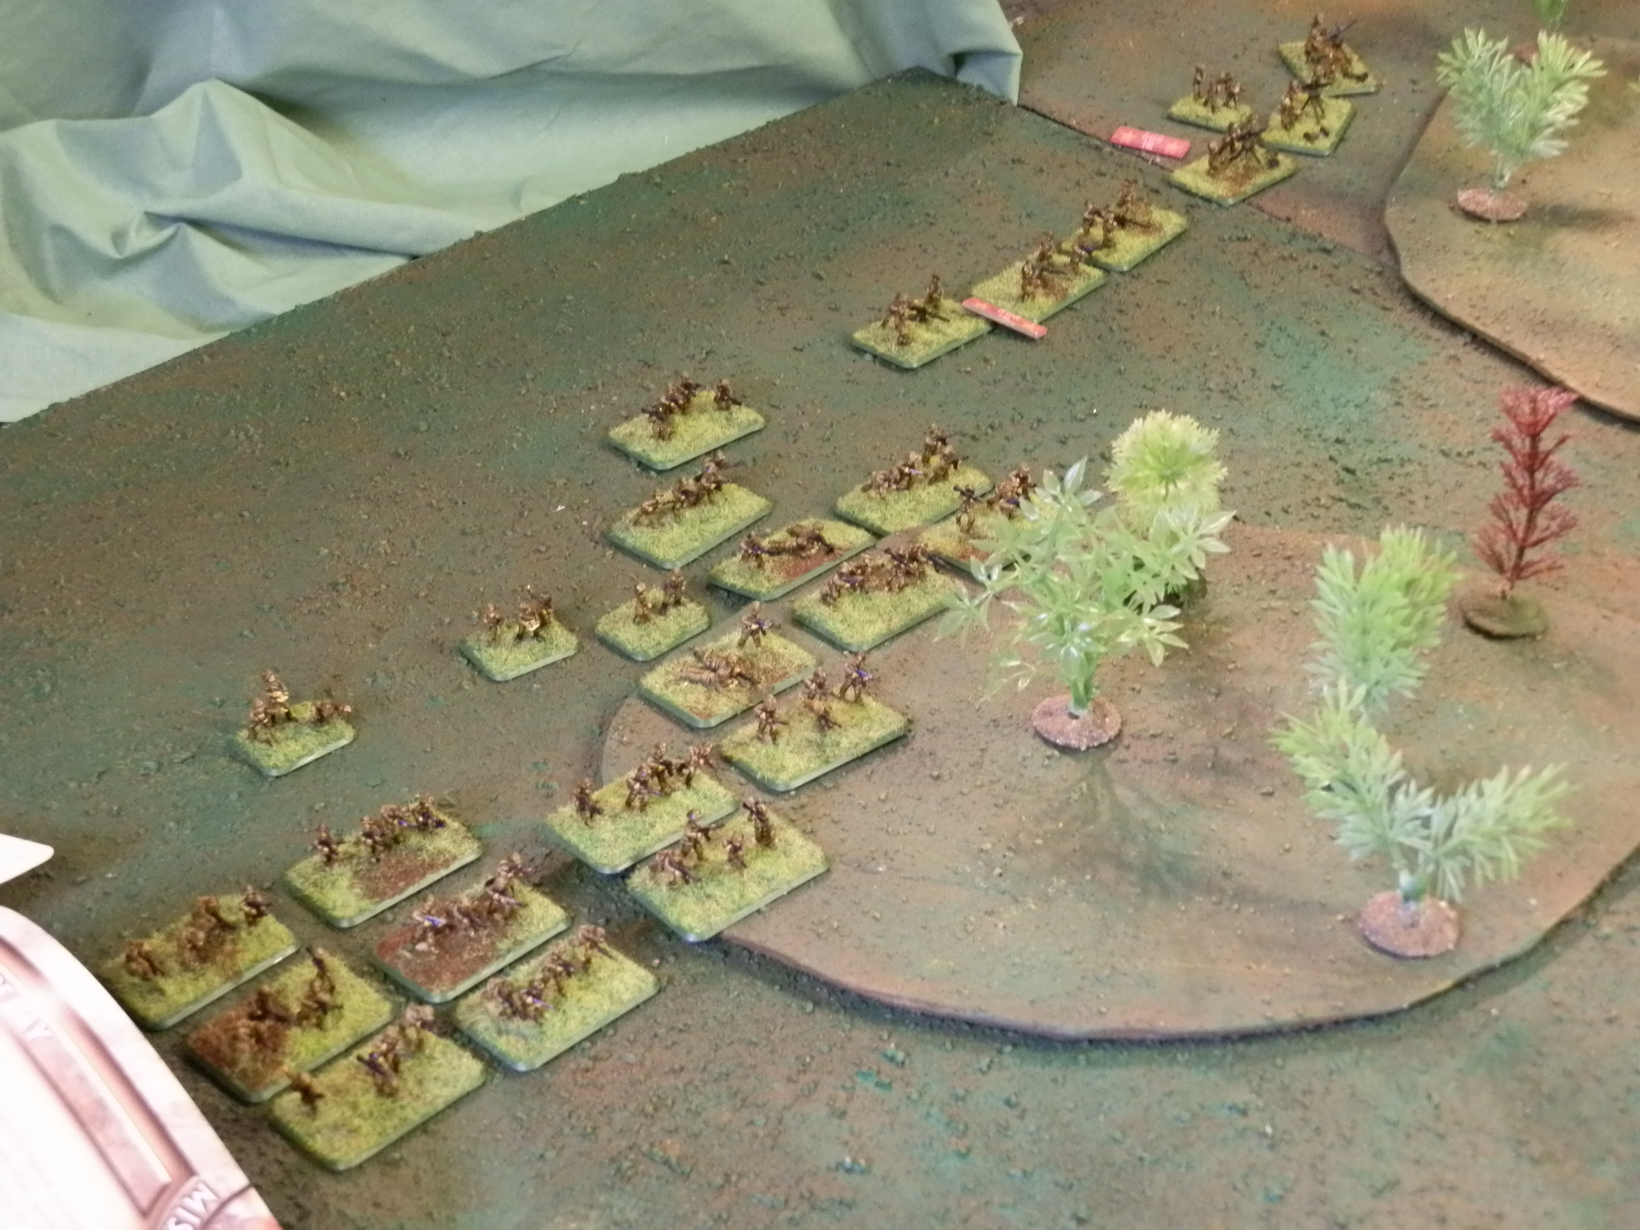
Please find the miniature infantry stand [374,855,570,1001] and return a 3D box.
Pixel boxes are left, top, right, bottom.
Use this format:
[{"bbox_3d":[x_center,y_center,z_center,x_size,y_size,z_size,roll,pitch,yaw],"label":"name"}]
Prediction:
[{"bbox_3d":[-0.096,0.080,0.787,0.050,0.021,0.032,-30,44,-35],"label":"miniature infantry stand"}]

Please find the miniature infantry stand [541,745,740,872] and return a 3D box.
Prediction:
[{"bbox_3d":[-0.051,0.049,0.815,0.050,0.019,0.033,-27,40,-32],"label":"miniature infantry stand"}]

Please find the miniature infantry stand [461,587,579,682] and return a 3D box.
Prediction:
[{"bbox_3d":[-0.094,0.002,0.898,0.032,0.020,0.025,-23,40,-28],"label":"miniature infantry stand"}]

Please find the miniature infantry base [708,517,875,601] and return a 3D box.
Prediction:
[{"bbox_3d":[-0.010,-0.023,0.928,0.050,0.015,0.033,-30,31,-32],"label":"miniature infantry base"}]

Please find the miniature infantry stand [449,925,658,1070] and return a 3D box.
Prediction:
[{"bbox_3d":[-0.070,0.095,0.757,0.050,0.018,0.033,-29,41,-34],"label":"miniature infantry stand"}]

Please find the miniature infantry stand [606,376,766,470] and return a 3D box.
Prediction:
[{"bbox_3d":[-0.046,-0.072,1.002,0.050,0.020,0.032,-27,42,-31],"label":"miniature infantry stand"}]

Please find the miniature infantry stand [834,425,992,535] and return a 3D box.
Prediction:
[{"bbox_3d":[0.032,-0.047,0.965,0.033,0.018,0.050,26,43,37],"label":"miniature infantry stand"}]

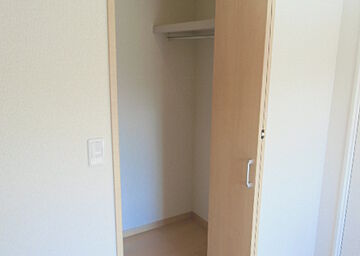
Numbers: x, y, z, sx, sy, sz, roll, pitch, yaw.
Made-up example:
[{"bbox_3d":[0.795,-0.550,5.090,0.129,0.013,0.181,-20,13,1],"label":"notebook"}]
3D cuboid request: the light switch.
[{"bbox_3d":[-0.349,0.104,1.401,0.070,0.120,0.012,-8,15,-31],"label":"light switch"}]

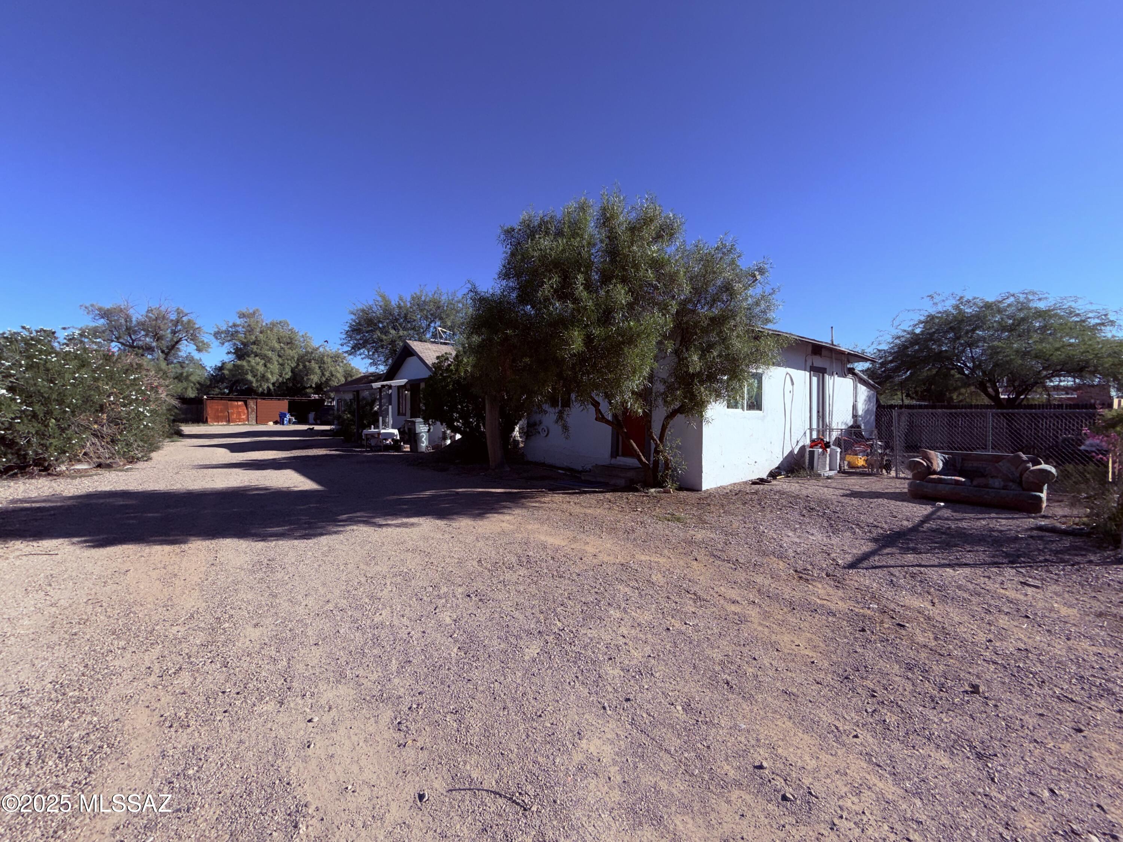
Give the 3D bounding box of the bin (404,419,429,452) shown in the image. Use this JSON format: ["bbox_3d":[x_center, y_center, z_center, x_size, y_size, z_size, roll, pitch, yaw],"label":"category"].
[{"bbox_3d":[-4.920,0.511,15.485,0.650,1.130,0.780,1,2,37],"label":"bin"}]

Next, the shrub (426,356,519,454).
[{"bbox_3d":[-2.850,-0.473,14.459,3.000,3.150,2.700,0,2,-12],"label":"shrub"}]

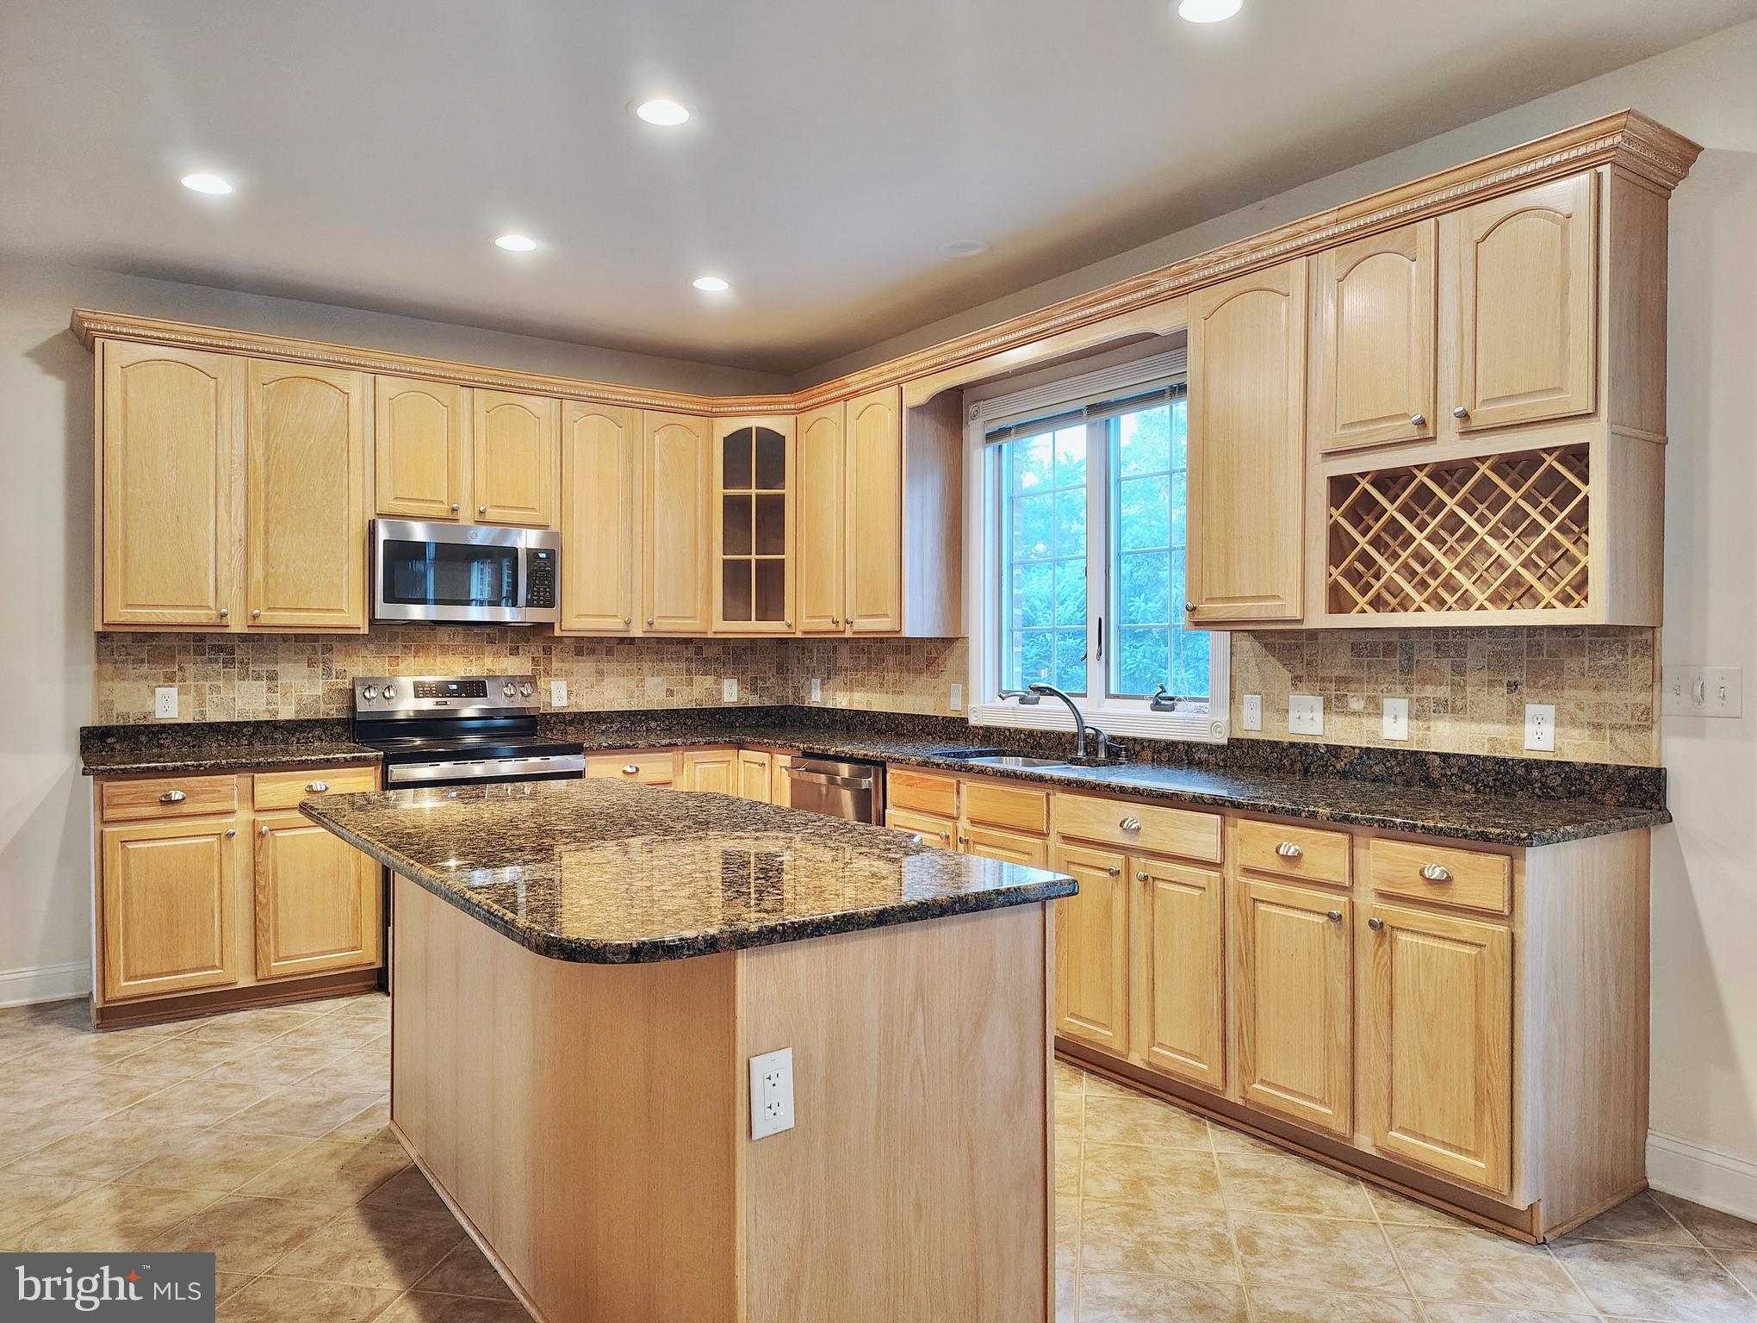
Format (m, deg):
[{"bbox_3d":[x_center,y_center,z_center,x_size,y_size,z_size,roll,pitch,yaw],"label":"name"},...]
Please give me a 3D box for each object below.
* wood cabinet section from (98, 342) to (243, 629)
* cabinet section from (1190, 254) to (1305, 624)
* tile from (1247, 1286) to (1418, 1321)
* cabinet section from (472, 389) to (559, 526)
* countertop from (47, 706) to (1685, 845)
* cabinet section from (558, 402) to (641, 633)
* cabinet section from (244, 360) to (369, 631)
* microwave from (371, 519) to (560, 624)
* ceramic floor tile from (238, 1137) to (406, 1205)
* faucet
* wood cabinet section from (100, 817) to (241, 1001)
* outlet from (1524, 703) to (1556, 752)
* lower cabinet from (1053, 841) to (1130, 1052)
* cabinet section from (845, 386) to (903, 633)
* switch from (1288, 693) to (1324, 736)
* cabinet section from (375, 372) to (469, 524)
[{"bbox_3d":[-2.680,-0.632,4.594,0.460,1.022,0.324,0,0,-35],"label":"wood cabinet section"},{"bbox_3d":[1.203,-0.622,3.676,0.324,1.020,0.425,0,0,-35],"label":"cabinet section"},{"bbox_3d":[0.882,1.276,2.297,0.328,0.010,0.328,0,0,10],"label":"tile"},{"bbox_3d":[-1.616,-0.852,5.267,0.377,0.567,0.295,0,0,-35],"label":"cabinet section"},{"bbox_3d":[-0.546,0.312,3.723,3.060,0.127,4.130,0,1,-35],"label":"countertop"},{"bbox_3d":[-1.330,-0.636,5.546,0.383,1.020,0.324,0,0,-35],"label":"cabinet section"},{"bbox_3d":[-2.276,-0.627,4.805,0.443,1.018,0.295,0,0,-35],"label":"cabinet section"},{"bbox_3d":[-1.778,-0.355,5.155,0.757,0.410,0.390,0,0,-35],"label":"microwave"},{"bbox_3d":[-1.351,1.272,3.038,0.335,0.010,0.335,0,0,10],"label":"ceramic floor tile"},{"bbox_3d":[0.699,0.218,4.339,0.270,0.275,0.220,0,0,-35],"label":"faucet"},{"bbox_3d":[-2.602,0.851,4.449,0.426,0.596,0.570,0,0,-35],"label":"wood cabinet section"},{"bbox_3d":[1.717,0.174,3.177,0.012,0.118,0.074,0,0,-35],"label":"outlet"},{"bbox_3d":[0.840,0.861,3.820,0.510,0.600,0.315,0,0,-35],"label":"lower cabinet"},{"bbox_3d":[0.092,-0.622,5.184,0.295,1.015,0.416,0,0,-35],"label":"cabinet section"},{"bbox_3d":[1.310,0.167,3.757,0.015,0.118,0.118,0,0,-35],"label":"switch"},{"bbox_3d":[-1.956,-0.864,5.103,0.368,0.567,0.324,0,0,-35],"label":"cabinet section"}]

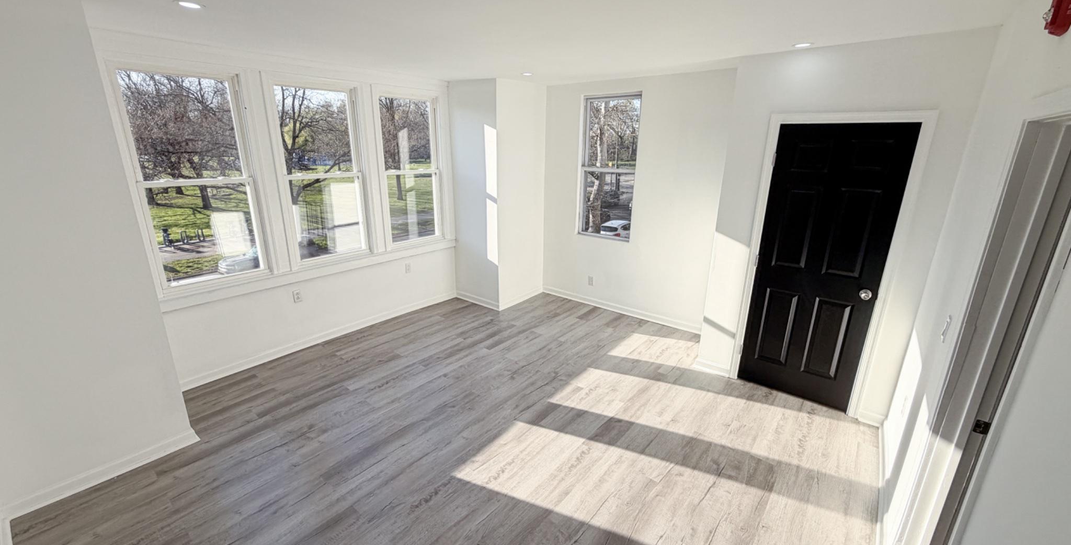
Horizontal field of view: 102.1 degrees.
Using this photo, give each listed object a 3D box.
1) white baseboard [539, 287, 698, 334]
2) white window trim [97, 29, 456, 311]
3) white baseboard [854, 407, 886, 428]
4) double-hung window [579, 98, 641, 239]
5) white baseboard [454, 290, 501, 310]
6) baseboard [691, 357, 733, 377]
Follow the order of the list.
[{"bbox_3d":[0.966,0.424,5.062,2.195,0.086,0.020,14,21,36],"label":"white baseboard"},{"bbox_3d":[-1.875,-0.872,3.936,0.076,1.818,2.936,14,21,36],"label":"white window trim"},{"bbox_3d":[2.395,1.039,3.096,0.137,0.086,0.020,14,21,36],"label":"white baseboard"},{"bbox_3d":[0.802,-1.143,4.787,0.705,1.554,0.095,14,21,36],"label":"double-hung window"},{"bbox_3d":[-0.706,0.337,5.270,0.728,0.086,0.020,14,21,36],"label":"white baseboard"},{"bbox_3d":[1.537,0.826,3.760,0.287,0.086,0.020,14,21,36],"label":"baseboard"}]

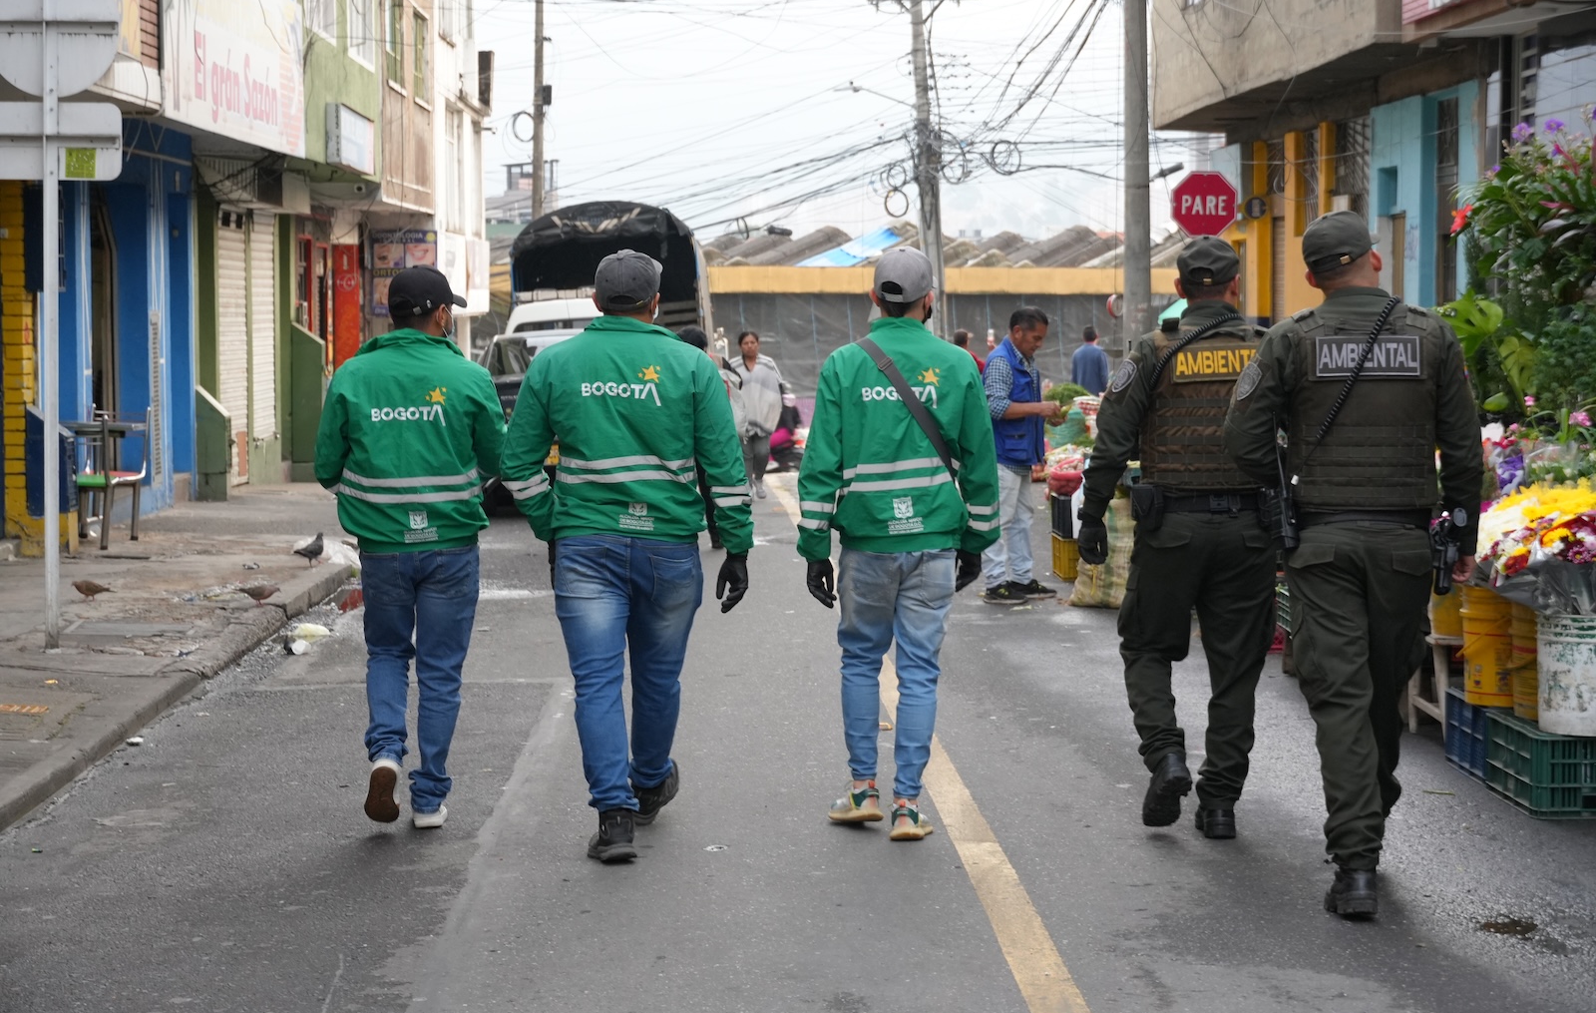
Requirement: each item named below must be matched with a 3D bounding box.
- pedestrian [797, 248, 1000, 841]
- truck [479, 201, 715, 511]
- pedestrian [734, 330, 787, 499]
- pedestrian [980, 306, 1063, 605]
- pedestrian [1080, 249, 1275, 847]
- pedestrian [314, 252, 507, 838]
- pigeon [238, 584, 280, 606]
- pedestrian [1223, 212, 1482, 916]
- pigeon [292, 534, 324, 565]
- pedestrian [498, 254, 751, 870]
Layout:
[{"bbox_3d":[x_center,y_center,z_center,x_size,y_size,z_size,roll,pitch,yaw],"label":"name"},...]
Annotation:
[{"bbox_3d":[0.301,0.095,8.900,0.600,1.750,0.520,0,3,-3],"label":"pedestrian"},{"bbox_3d":[-2.369,-2.134,37.000,2.250,3.200,7.000,0,3,-1],"label":"truck"},{"bbox_3d":[-0.386,-0.868,28.300,0.530,1.600,0.420,0,3,5],"label":"pedestrian"},{"bbox_3d":[1.266,-0.303,16.900,0.470,1.690,0.500,1,3,17],"label":"pedestrian"},{"bbox_3d":[1.146,0.086,8.880,0.590,1.770,0.620,0,3,-1],"label":"pedestrian"},{"bbox_3d":[-1.187,0.112,9.050,0.550,1.700,0.550,0,3,2],"label":"pedestrian"},{"bbox_3d":[-2.808,0.458,15.500,0.240,0.120,0.085,1,3,13],"label":"pigeon"},{"bbox_3d":[1.461,0.127,7.830,0.620,1.800,0.680,0,3,-1],"label":"pedestrian"},{"bbox_3d":[-3.015,0.263,18.300,0.250,0.210,0.110,-2,3,-27],"label":"pigeon"},{"bbox_3d":[-0.495,0.122,8.580,0.700,1.730,0.720,0,3,-2],"label":"pedestrian"}]

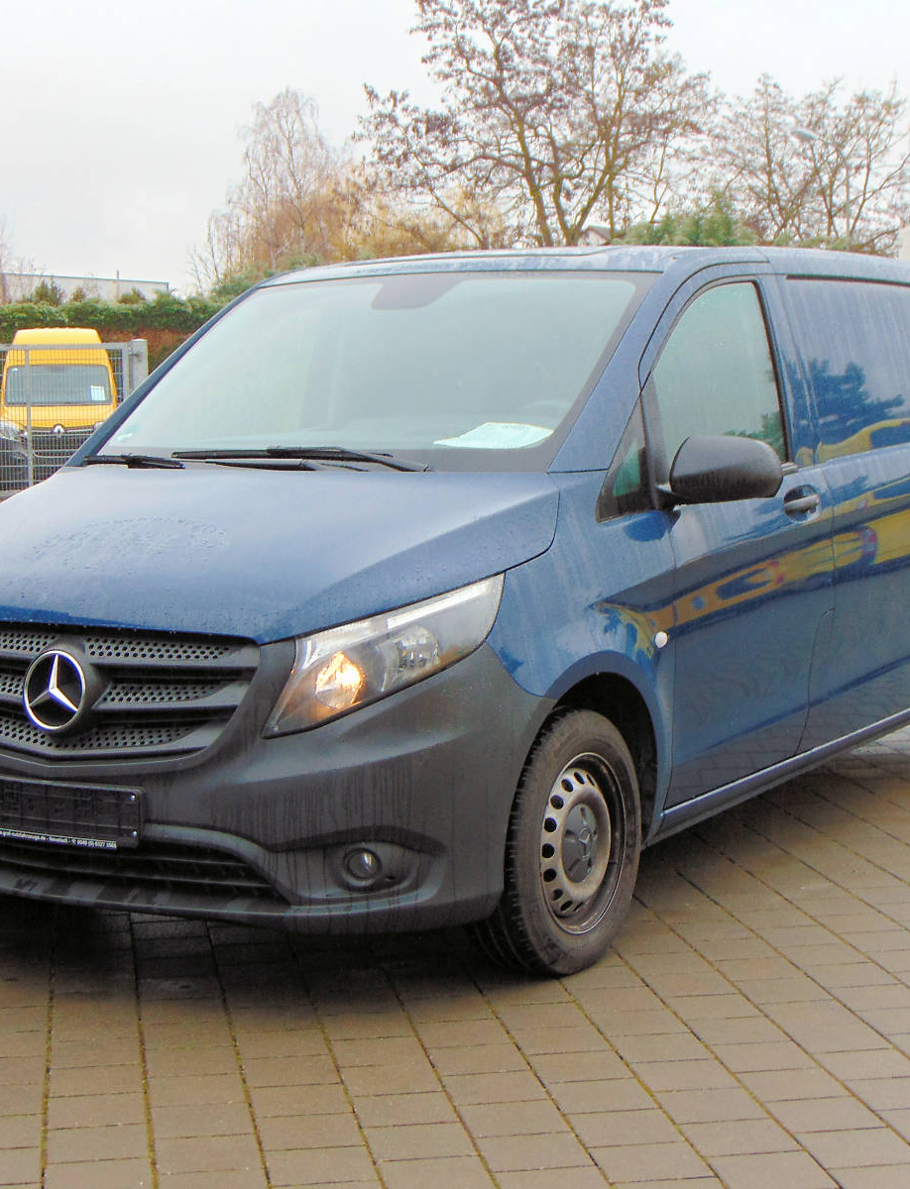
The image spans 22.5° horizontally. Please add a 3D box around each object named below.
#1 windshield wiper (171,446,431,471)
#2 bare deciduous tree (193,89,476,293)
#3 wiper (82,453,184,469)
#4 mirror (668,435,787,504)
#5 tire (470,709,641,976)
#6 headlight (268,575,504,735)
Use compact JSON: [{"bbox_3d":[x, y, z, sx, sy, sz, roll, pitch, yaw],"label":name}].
[{"bbox_3d":[-0.419,-0.337,5.885,0.820,0.075,0.100,2,6,31],"label":"windshield wiper"},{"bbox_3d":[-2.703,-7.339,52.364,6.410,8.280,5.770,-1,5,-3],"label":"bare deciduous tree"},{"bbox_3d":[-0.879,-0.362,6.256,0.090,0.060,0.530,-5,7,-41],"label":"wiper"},{"bbox_3d":[0.670,-0.320,5.850,0.240,0.180,0.200,2,6,31],"label":"mirror"},{"bbox_3d":[0.243,0.590,5.538,0.205,0.655,0.660,2,6,31],"label":"tire"},{"bbox_3d":[-0.137,0.130,5.078,0.390,0.345,0.490,2,6,31],"label":"headlight"}]

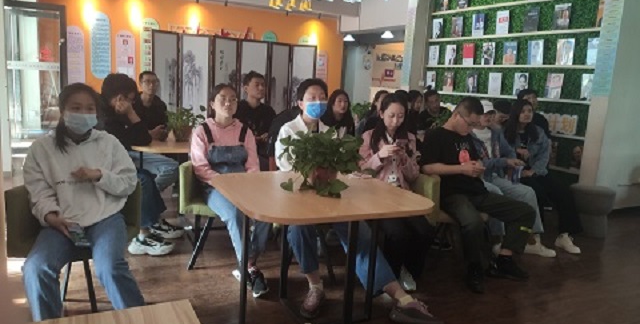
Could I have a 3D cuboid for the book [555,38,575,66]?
[{"bbox_3d":[2.719,-1.210,5.309,0.022,0.285,0.202,-2,11,-30],"label":"book"}]

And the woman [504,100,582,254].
[{"bbox_3d":[1.908,0.096,4.169,0.500,1.220,0.750,0,10,-22],"label":"woman"}]

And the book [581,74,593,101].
[{"bbox_3d":[2.861,-0.780,5.065,0.025,0.295,0.195,8,6,-31],"label":"book"}]

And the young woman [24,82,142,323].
[{"bbox_3d":[-1.082,0.229,2.213,0.570,1.180,0.830,0,10,-23],"label":"young woman"}]

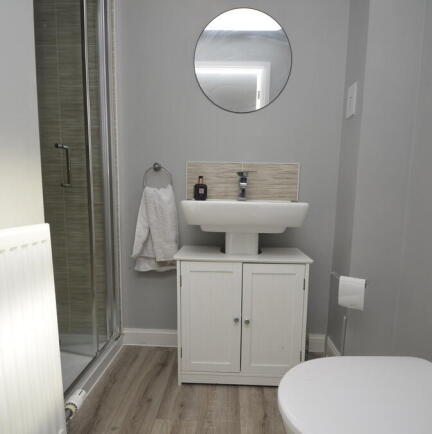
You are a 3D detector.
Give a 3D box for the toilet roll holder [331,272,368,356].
[{"bbox_3d":[0.585,0.527,1.241,0.160,0.530,0.145,4,7,22],"label":"toilet roll holder"}]

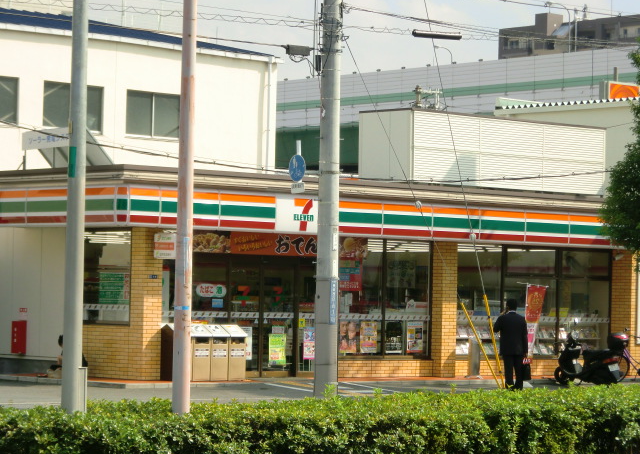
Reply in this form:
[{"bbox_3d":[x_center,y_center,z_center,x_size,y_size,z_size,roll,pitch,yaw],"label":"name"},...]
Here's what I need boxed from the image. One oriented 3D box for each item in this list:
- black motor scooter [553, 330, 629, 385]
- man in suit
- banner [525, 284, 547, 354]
[{"bbox_3d":[5.247,2.555,37.799,0.660,1.150,1.820,3,-2,-41],"label":"black motor scooter"},{"bbox_3d":[3.569,2.178,35.669,0.600,1.700,0.420,2,-2,-9],"label":"man in suit"},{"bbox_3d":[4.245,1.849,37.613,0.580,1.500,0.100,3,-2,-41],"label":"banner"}]

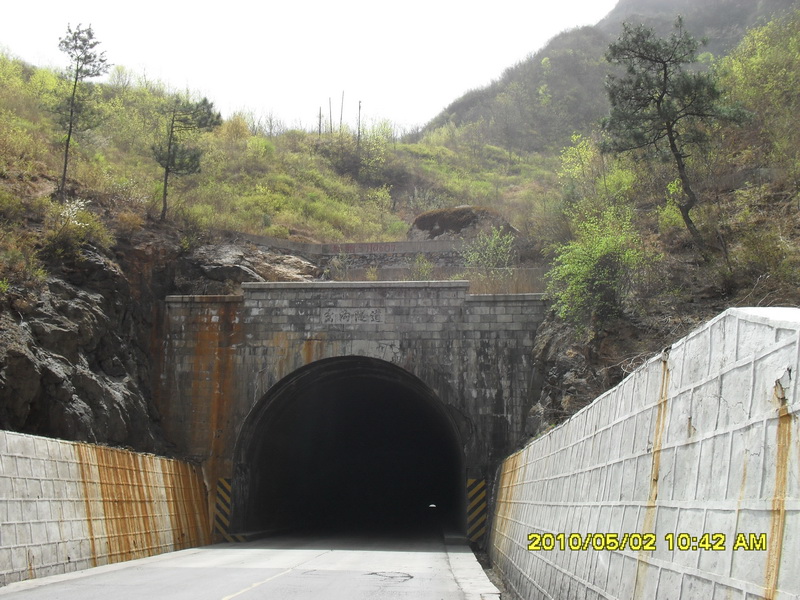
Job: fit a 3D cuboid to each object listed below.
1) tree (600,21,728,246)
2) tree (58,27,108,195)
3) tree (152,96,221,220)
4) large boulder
[{"bbox_3d":[8.573,-5.565,26.120,4.070,8.110,4.070,0,-14,0],"label":"tree"},{"bbox_3d":[-12.678,-7.626,32.301,2.080,7.600,2.080,0,-14,0],"label":"tree"},{"bbox_3d":[-9.817,-6.585,37.195,3.130,6.100,3.130,0,-14,0],"label":"tree"},{"bbox_3d":[3.262,-3.900,42.503,5.840,2.150,4.090,0,-14,0],"label":"large boulder"}]

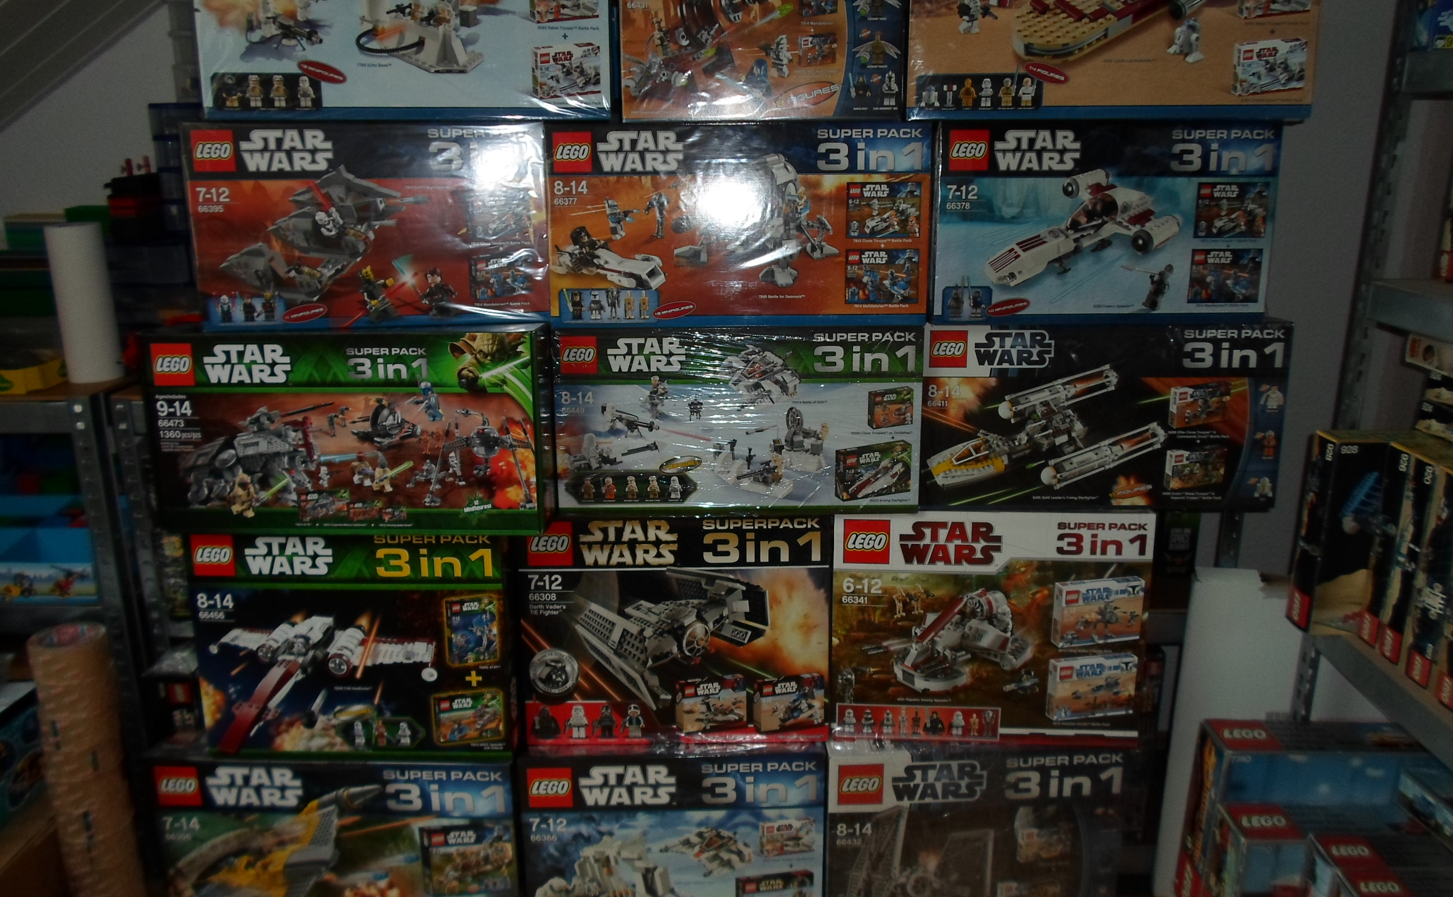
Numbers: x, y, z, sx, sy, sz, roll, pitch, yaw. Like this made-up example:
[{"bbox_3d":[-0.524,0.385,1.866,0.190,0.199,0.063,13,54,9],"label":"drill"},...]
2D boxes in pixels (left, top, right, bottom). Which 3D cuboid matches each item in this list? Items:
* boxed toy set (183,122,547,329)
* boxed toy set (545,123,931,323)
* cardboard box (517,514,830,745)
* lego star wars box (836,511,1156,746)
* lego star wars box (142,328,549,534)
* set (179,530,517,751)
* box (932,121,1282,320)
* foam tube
[{"bbox_3d":[-0.497,-0.316,1.504,0.485,0.281,0.080,-1,11,-3],"label":"boxed toy set"},{"bbox_3d":[0.019,-0.323,1.532,0.541,0.283,0.085,-1,11,-2],"label":"boxed toy set"},{"bbox_3d":[-0.079,0.277,1.674,0.479,0.374,0.090,-1,11,0],"label":"cardboard box"},{"bbox_3d":[0.408,0.275,1.670,0.486,0.377,0.090,0,11,1],"label":"lego star wars box"},{"bbox_3d":[-0.529,-0.029,1.515,0.537,0.284,0.130,0,11,1],"label":"lego star wars box"},{"bbox_3d":[-0.565,0.283,1.636,0.469,0.376,0.100,0,11,1],"label":"set"},{"bbox_3d":[0.540,-0.327,1.535,0.489,0.279,0.080,-1,11,-2],"label":"box"},{"bbox_3d":[-1.198,-0.275,1.967,0.091,0.285,0.091,-7,13,-30],"label":"foam tube"}]

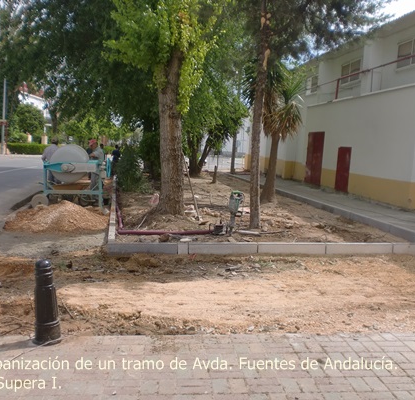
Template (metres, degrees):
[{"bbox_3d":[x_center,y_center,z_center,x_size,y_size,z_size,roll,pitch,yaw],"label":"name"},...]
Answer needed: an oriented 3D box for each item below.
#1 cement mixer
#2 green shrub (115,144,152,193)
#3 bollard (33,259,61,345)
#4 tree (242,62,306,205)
[{"bbox_3d":[-3.427,-0.582,13.338,1.700,1.500,1.150,0,6,-10],"label":"cement mixer"},{"bbox_3d":[-2.291,-0.975,16.689,1.120,1.470,1.100,1,6,-8],"label":"green shrub"},{"bbox_3d":[-1.126,0.708,3.796,0.200,0.585,0.200,0,6,-17],"label":"bollard"},{"bbox_3d":[1.756,-1.769,14.125,1.580,3.650,1.500,2,5,7],"label":"tree"}]

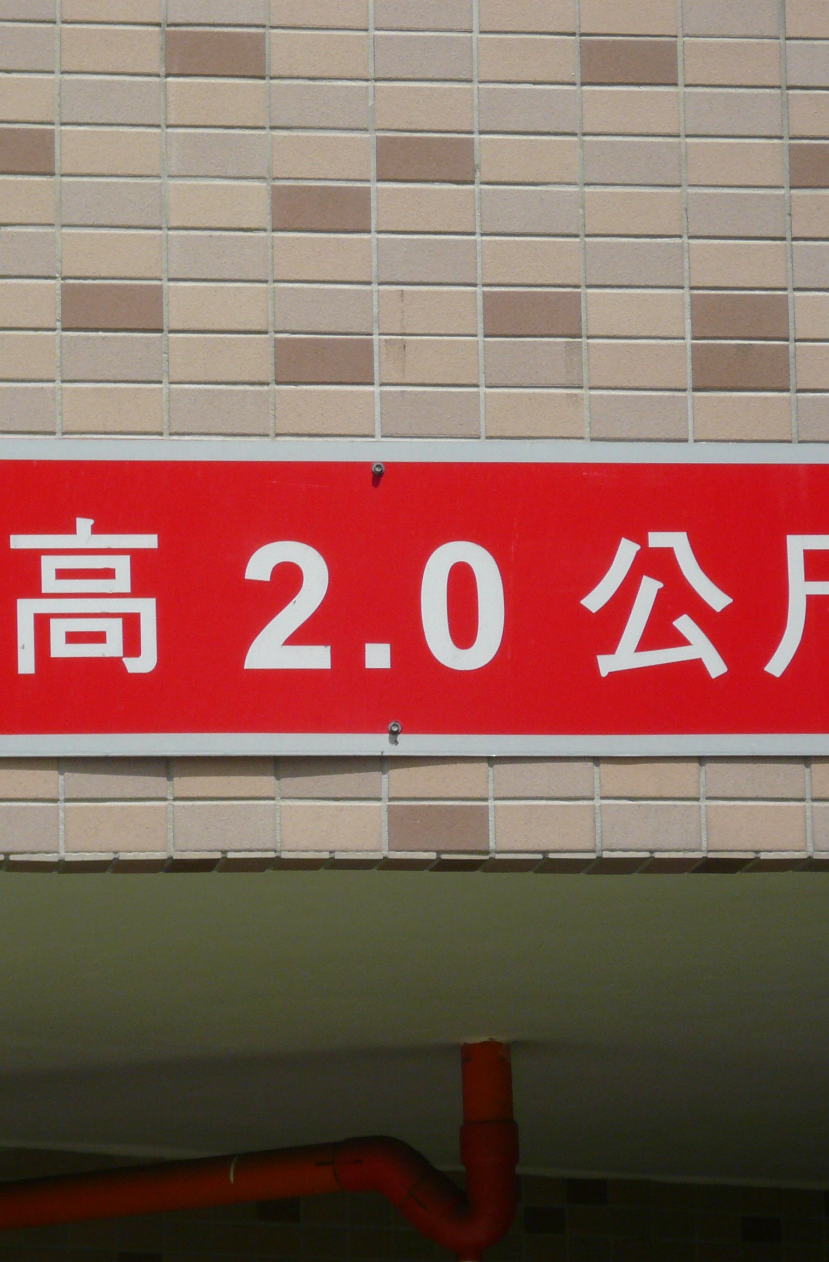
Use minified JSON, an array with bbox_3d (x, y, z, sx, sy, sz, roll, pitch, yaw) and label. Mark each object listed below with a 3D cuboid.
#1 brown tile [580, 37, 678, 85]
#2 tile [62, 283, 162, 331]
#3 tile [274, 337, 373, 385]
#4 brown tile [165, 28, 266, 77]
[{"bbox_3d":[0.206,-0.546,4.768,0.095,0.046,0.008,0,-11,-7],"label":"brown tile"},{"bbox_3d":[-0.285,-0.304,4.659,0.095,0.045,0.009,0,-12,-7],"label":"tile"},{"bbox_3d":[-0.086,-0.254,4.673,0.095,0.045,0.009,0,-12,-7],"label":"tile"},{"bbox_3d":[-0.189,-0.550,4.722,0.095,0.045,0.009,0,-12,-7],"label":"brown tile"}]

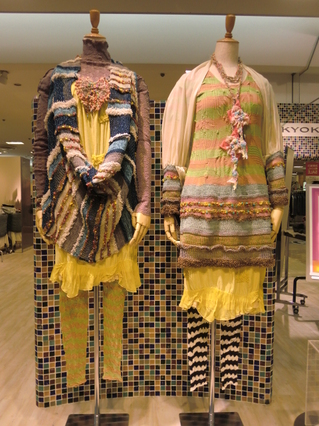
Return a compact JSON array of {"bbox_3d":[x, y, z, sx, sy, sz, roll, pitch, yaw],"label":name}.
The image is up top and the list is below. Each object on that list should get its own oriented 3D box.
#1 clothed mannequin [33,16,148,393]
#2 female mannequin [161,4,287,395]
[{"bbox_3d":[-0.291,-0.032,1.370,0.500,1.580,0.320,0,3,-3],"label":"clothed mannequin"},{"bbox_3d":[0.279,-0.032,1.370,0.535,1.600,0.320,0,3,-2],"label":"female mannequin"}]

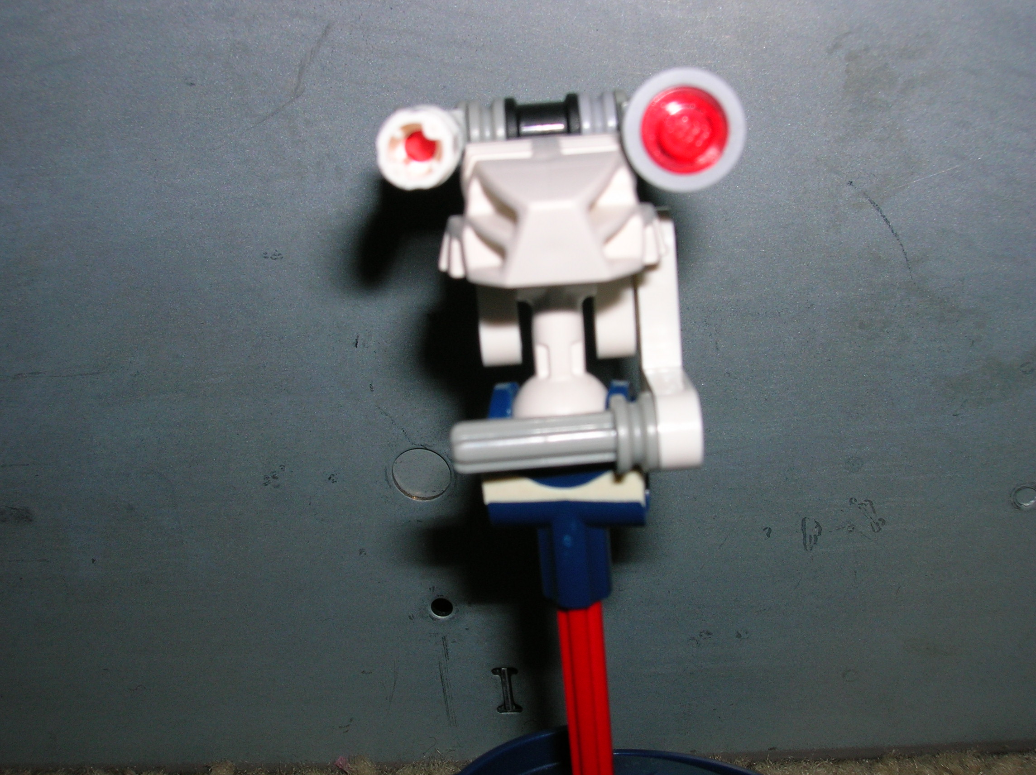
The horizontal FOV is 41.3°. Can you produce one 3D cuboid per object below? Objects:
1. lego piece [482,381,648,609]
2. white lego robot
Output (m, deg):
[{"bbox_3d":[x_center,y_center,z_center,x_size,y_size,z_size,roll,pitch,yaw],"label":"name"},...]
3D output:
[{"bbox_3d":[0.006,0.011,0.145,0.017,0.024,0.015,-1,31,7],"label":"lego piece"},{"bbox_3d":[0.005,-0.010,0.135,0.035,0.040,0.025,-3,19,3],"label":"white lego robot"}]

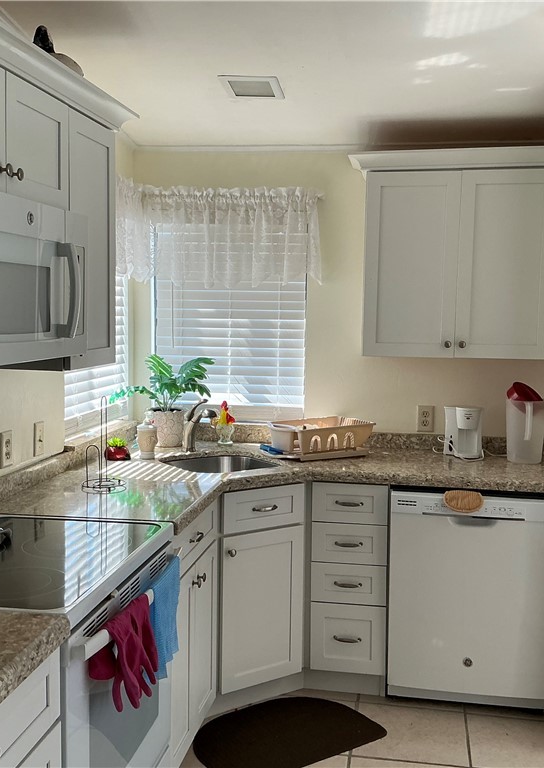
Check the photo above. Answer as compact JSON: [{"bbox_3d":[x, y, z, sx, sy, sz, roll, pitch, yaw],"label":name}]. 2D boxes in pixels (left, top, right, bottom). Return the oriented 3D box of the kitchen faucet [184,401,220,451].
[{"bbox_3d":[-0.304,0.185,3.553,0.060,0.240,0.270,-3,7,-35],"label":"kitchen faucet"}]

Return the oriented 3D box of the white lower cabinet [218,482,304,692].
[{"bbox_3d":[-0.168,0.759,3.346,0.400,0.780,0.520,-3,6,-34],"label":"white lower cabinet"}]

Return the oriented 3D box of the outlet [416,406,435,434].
[{"bbox_3d":[0.693,0.158,3.729,0.073,0.118,0.009,2,5,10],"label":"outlet"}]

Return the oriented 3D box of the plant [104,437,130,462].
[{"bbox_3d":[-0.641,0.263,3.459,0.098,0.092,0.090,2,5,10],"label":"plant"}]

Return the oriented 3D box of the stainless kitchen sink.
[{"bbox_3d":[-0.216,0.422,3.390,0.405,0.180,0.360,-3,7,-35],"label":"stainless kitchen sink"}]

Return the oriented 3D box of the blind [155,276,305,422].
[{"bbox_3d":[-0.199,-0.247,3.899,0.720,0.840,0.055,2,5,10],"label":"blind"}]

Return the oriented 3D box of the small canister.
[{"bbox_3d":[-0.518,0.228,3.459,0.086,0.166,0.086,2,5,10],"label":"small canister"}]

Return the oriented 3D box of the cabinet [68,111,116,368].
[{"bbox_3d":[-0.704,-0.435,2.602,0.309,0.755,0.359,2,5,10],"label":"cabinet"}]

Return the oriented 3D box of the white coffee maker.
[{"bbox_3d":[0.832,0.207,3.595,0.138,0.214,0.155,0,6,-12],"label":"white coffee maker"}]

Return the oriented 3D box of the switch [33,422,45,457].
[{"bbox_3d":[-0.820,0.195,2.913,0.012,0.117,0.072,2,5,10],"label":"switch"}]

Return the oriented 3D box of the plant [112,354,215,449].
[{"bbox_3d":[-0.495,0.075,3.747,0.450,0.420,0.360,2,5,10],"label":"plant"}]

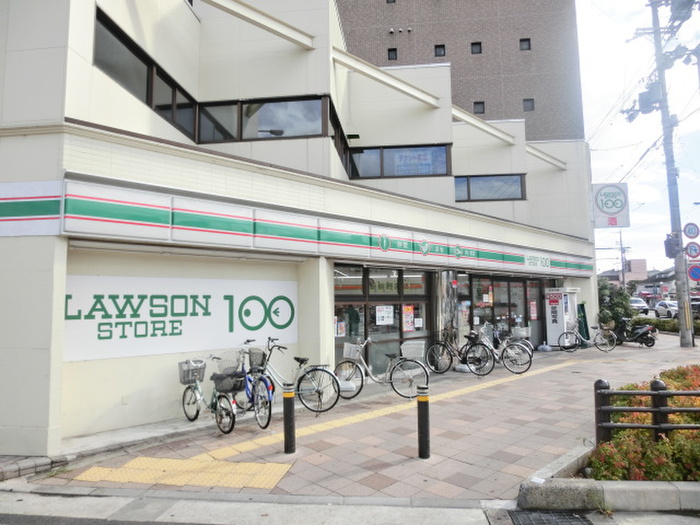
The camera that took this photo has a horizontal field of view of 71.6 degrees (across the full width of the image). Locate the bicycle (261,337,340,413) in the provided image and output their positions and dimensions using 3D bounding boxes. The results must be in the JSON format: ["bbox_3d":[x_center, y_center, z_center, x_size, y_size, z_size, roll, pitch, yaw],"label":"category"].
[{"bbox_3d":[-0.972,1.771,7.590,1.780,1.100,0.550,-1,-5,9],"label":"bicycle"}]

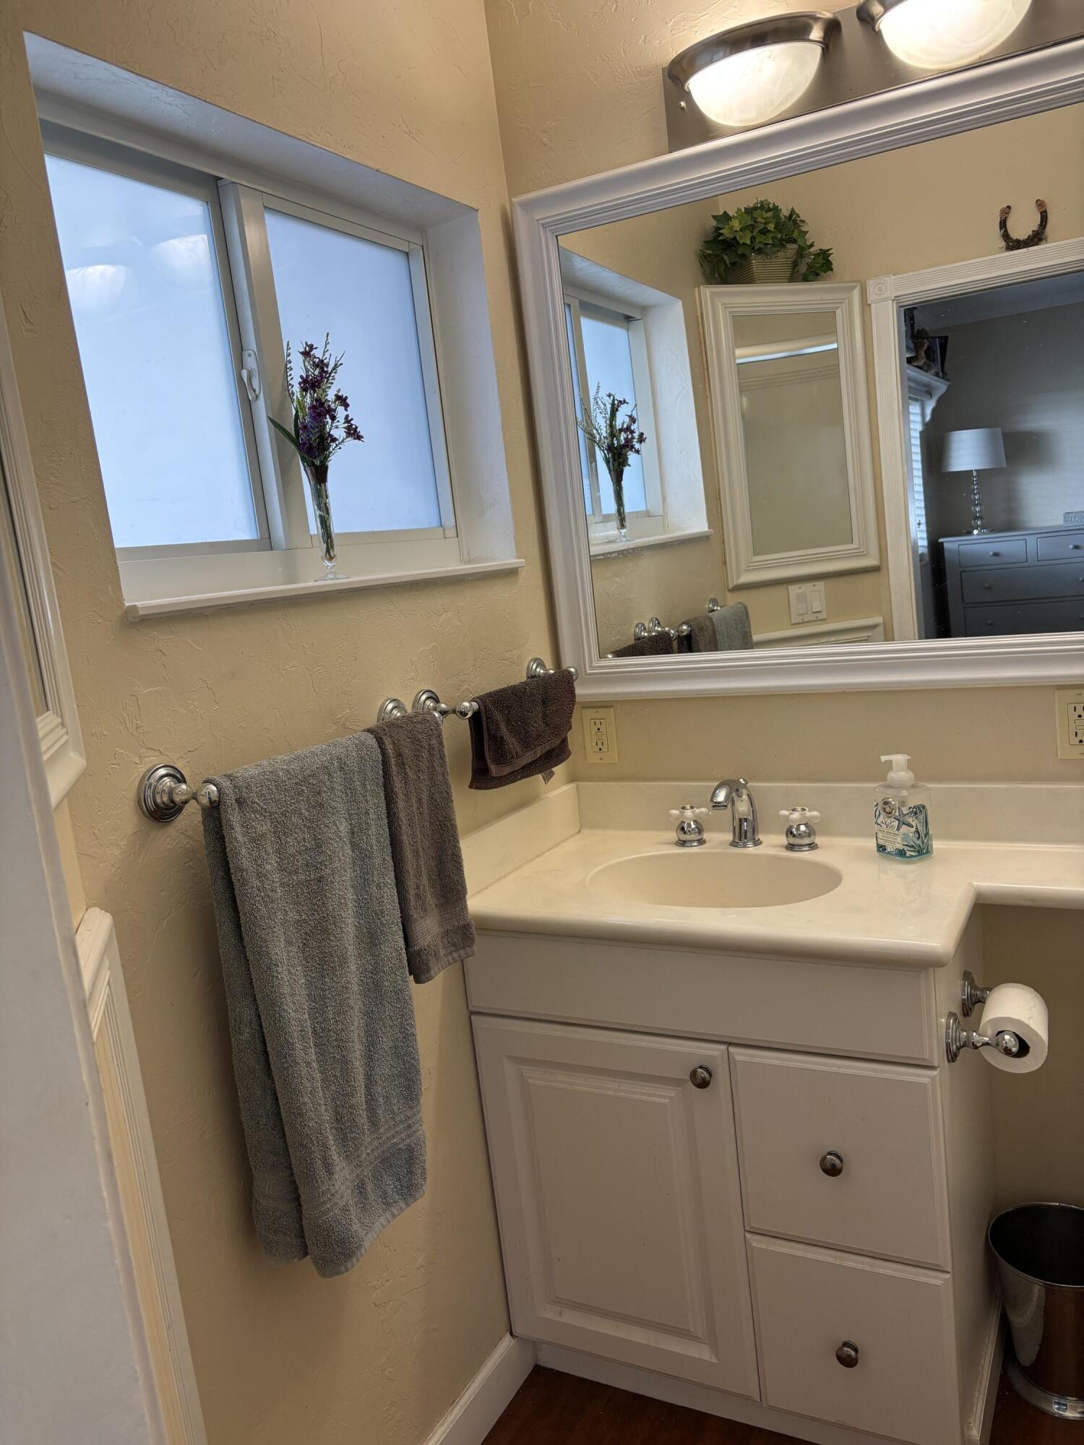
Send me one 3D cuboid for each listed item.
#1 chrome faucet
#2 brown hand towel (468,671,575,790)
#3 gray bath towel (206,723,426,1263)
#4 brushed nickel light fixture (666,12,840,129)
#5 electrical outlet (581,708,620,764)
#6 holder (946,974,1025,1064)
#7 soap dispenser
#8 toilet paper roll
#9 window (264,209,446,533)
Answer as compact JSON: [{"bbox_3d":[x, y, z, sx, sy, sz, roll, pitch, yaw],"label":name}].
[{"bbox_3d":[0.343,0.170,1.940,0.056,0.124,0.155,-1,11,29],"label":"chrome faucet"},{"bbox_3d":[-0.026,0.009,1.909,0.060,0.166,0.325,-1,11,29],"label":"brown hand towel"},{"bbox_3d":[-0.284,0.357,1.425,0.072,0.650,0.290,-1,11,29],"label":"gray bath towel"},{"bbox_3d":[0.324,-1.028,1.727,0.284,0.117,0.115,-1,11,29],"label":"brushed nickel light fixture"},{"bbox_3d":[0.114,0.026,2.161,0.070,0.114,0.010,-1,11,29],"label":"electrical outlet"},{"bbox_3d":[0.684,0.449,1.655,0.092,0.070,0.235,-1,11,29],"label":"holder"},{"bbox_3d":[0.599,0.139,1.815,0.077,0.171,0.067,-10,10,-20],"label":"soap dispenser"},{"bbox_3d":[0.715,0.458,1.633,0.090,0.090,0.110,-1,11,29],"label":"toilet paper roll"},{"bbox_3d":[-0.302,-0.575,1.849,0.025,0.497,0.382,-1,11,29],"label":"window"}]

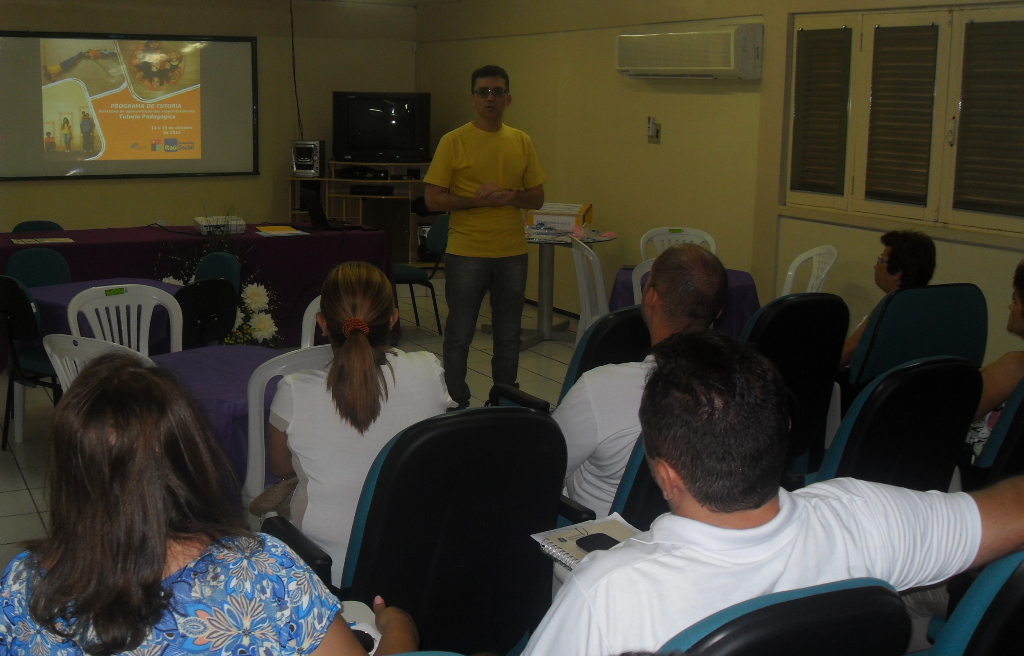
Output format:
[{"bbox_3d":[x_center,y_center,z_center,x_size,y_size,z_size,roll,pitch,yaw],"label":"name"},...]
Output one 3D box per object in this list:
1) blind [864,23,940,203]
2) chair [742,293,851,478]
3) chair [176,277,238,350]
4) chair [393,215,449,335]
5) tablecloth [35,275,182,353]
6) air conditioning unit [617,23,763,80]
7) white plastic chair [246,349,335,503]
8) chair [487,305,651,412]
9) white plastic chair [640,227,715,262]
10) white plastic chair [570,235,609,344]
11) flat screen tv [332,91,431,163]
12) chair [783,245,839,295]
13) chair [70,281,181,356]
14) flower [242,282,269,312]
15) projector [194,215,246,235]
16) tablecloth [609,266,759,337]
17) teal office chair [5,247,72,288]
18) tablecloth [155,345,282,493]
[{"bbox_3d":[2.011,-1.099,6.130,0.040,0.910,0.430,-5,13,-29],"label":"blind"},{"bbox_3d":[0.829,0.312,4.416,0.600,1.000,0.620,-5,13,-29],"label":"chair"},{"bbox_3d":[-1.494,0.148,5.469,0.520,0.810,0.440,11,16,43],"label":"chair"},{"bbox_3d":[-0.743,-0.371,8.271,0.550,0.830,0.470,-5,13,-29],"label":"chair"},{"bbox_3d":[-1.818,0.045,5.484,0.740,0.460,0.740,11,16,43],"label":"tablecloth"},{"bbox_3d":[1.075,-1.696,7.317,0.210,0.302,1.169,-6,13,-30],"label":"air conditioning unit"},{"bbox_3d":[-0.754,0.451,3.815,0.450,0.880,0.520,-9,15,-38],"label":"white plastic chair"},{"bbox_3d":[0.280,0.359,4.008,0.640,1.000,0.650,-7,14,-33],"label":"chair"},{"bbox_3d":[0.912,-0.091,6.573,0.450,0.880,0.520,2,11,6],"label":"white plastic chair"},{"bbox_3d":[0.564,-0.032,6.267,0.520,0.880,0.450,-2,12,-14],"label":"white plastic chair"},{"bbox_3d":[-1.062,-1.736,10.213,0.820,0.590,0.440,3,11,9],"label":"flat screen tv"},{"bbox_3d":[1.430,-0.033,6.534,0.540,0.880,0.480,8,13,31],"label":"chair"},{"bbox_3d":[-1.360,0.301,4.533,0.450,0.880,0.520,-9,15,-39],"label":"chair"},{"bbox_3d":[-1.474,-0.175,6.800,0.155,0.155,0.110,-2,11,-12],"label":"flower"},{"bbox_3d":[-1.834,-0.641,7.413,0.270,0.085,0.240,-5,13,-25],"label":"projector"},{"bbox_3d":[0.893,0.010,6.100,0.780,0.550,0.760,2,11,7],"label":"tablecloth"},{"bbox_3d":[-2.308,0.017,6.085,0.440,0.810,0.520,-10,15,-41],"label":"teal office chair"},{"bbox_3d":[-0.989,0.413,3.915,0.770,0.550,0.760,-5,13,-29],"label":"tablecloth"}]

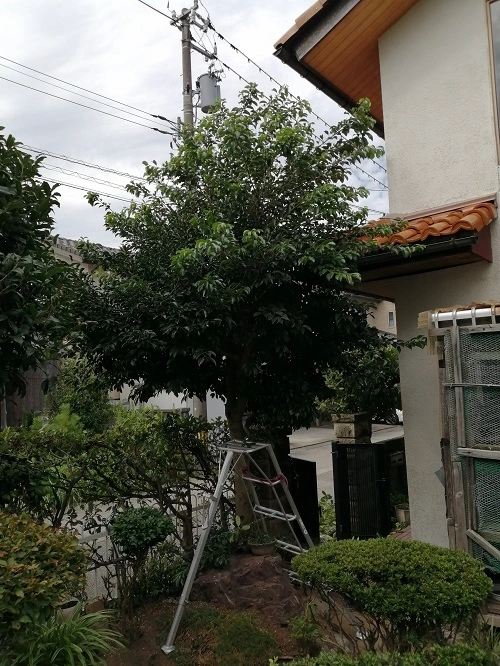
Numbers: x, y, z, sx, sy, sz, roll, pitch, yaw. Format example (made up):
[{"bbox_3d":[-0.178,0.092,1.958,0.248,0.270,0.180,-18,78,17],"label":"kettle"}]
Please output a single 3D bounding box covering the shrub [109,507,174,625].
[{"bbox_3d":[-0.860,1.850,3.950,0.530,0.930,0.500,-2,-4,-11],"label":"shrub"}]

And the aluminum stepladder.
[{"bbox_3d":[-0.040,1.570,3.800,1.300,1.420,0.700,1,-6,-40],"label":"aluminum stepladder"}]

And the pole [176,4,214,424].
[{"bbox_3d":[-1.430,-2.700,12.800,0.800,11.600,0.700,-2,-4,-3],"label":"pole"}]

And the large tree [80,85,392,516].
[{"bbox_3d":[-0.100,-0.280,4.750,3.050,4.200,2.800,-3,-4,-2],"label":"large tree"}]

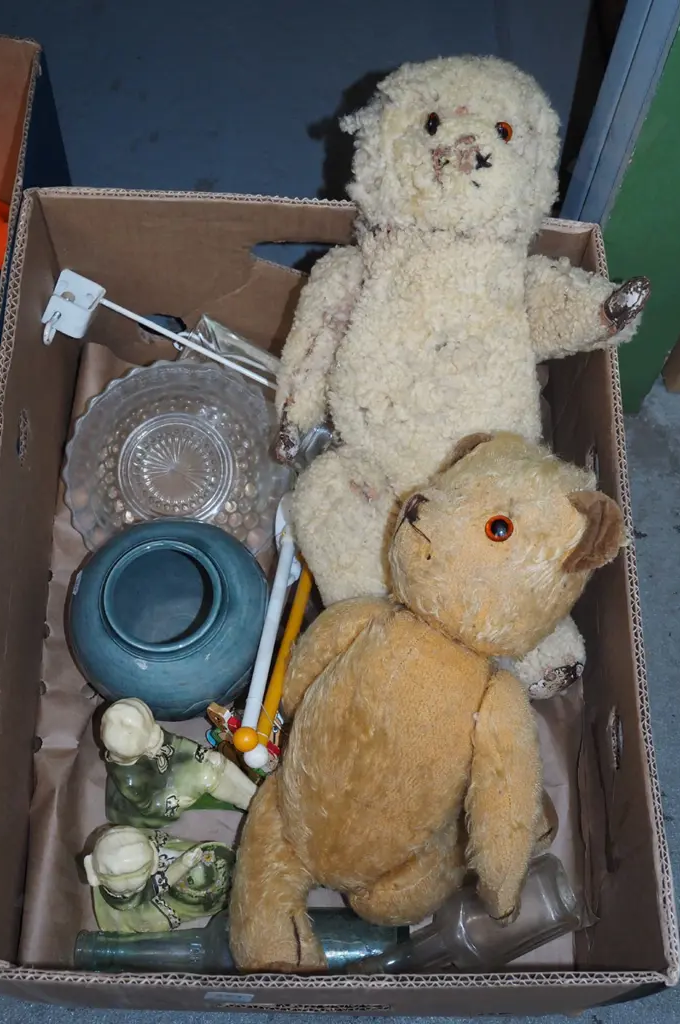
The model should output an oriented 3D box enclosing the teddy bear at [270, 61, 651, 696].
[{"bbox_3d":[0.086,-0.077,0.874,0.253,0.449,0.191,4,29,-4],"label":"teddy bear"}]

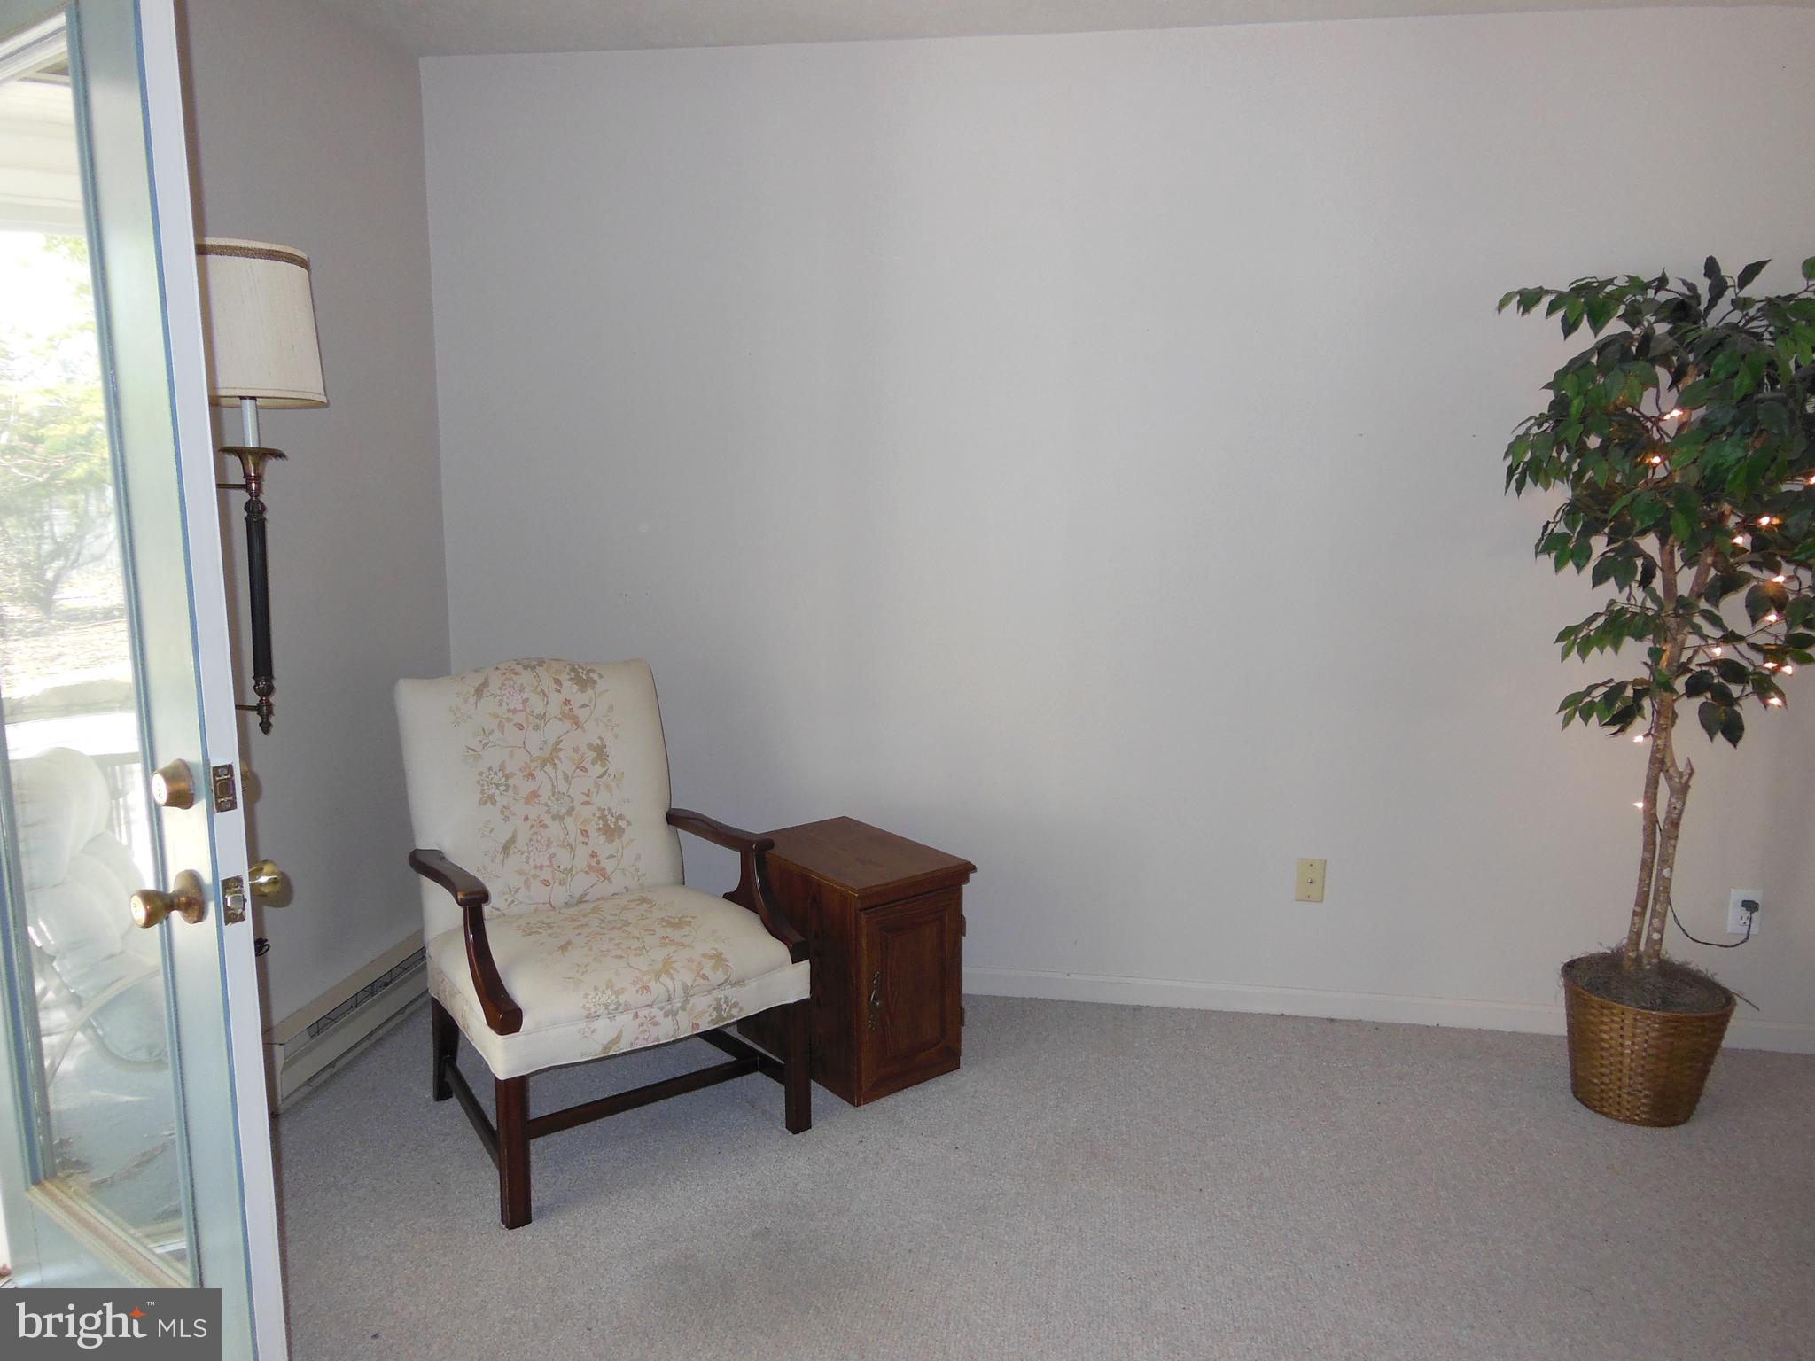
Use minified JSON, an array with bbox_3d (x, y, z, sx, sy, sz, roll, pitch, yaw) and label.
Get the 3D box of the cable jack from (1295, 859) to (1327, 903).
[{"bbox_3d":[1.028,0.512,3.340,0.070,0.114,0.011,2,10,9],"label":"cable jack"}]

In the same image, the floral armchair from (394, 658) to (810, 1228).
[{"bbox_3d":[-0.686,0.474,2.855,0.695,0.960,0.770,-6,12,-34],"label":"floral armchair"}]

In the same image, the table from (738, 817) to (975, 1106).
[{"bbox_3d":[-0.133,0.652,3.148,0.340,0.516,0.490,-8,13,-39],"label":"table"}]

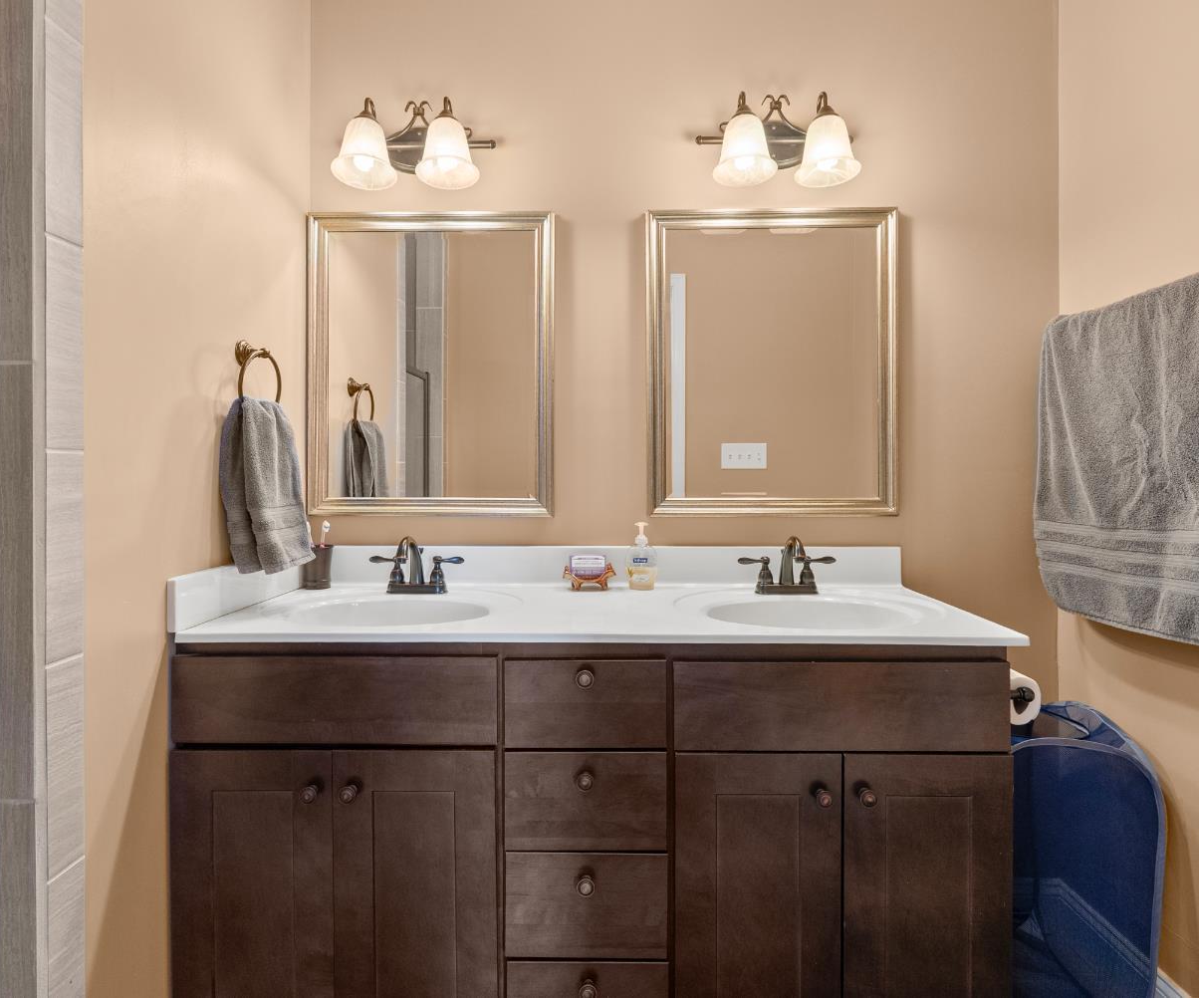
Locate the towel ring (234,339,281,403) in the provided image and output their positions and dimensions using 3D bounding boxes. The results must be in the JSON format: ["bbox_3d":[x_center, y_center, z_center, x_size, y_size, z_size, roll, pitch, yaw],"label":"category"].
[{"bbox_3d":[-0.746,-0.260,1.444,0.067,0.176,0.161,0,1,3],"label":"towel ring"}]

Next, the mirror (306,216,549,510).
[{"bbox_3d":[-0.441,-0.347,1.744,0.650,0.787,0.032,0,1,3],"label":"mirror"}]

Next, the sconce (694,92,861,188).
[{"bbox_3d":[0.432,-0.855,1.597,0.392,0.257,0.223,0,1,3],"label":"sconce"}]

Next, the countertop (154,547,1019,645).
[{"bbox_3d":[-0.009,0.194,1.469,1.534,0.116,0.567,0,1,3],"label":"countertop"}]

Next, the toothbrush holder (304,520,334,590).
[{"bbox_3d":[-0.719,0.145,1.730,0.071,0.173,0.069,0,1,3],"label":"toothbrush holder"}]

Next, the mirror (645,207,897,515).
[{"bbox_3d":[0.439,-0.345,1.704,0.635,0.783,0.032,0,1,3],"label":"mirror"}]

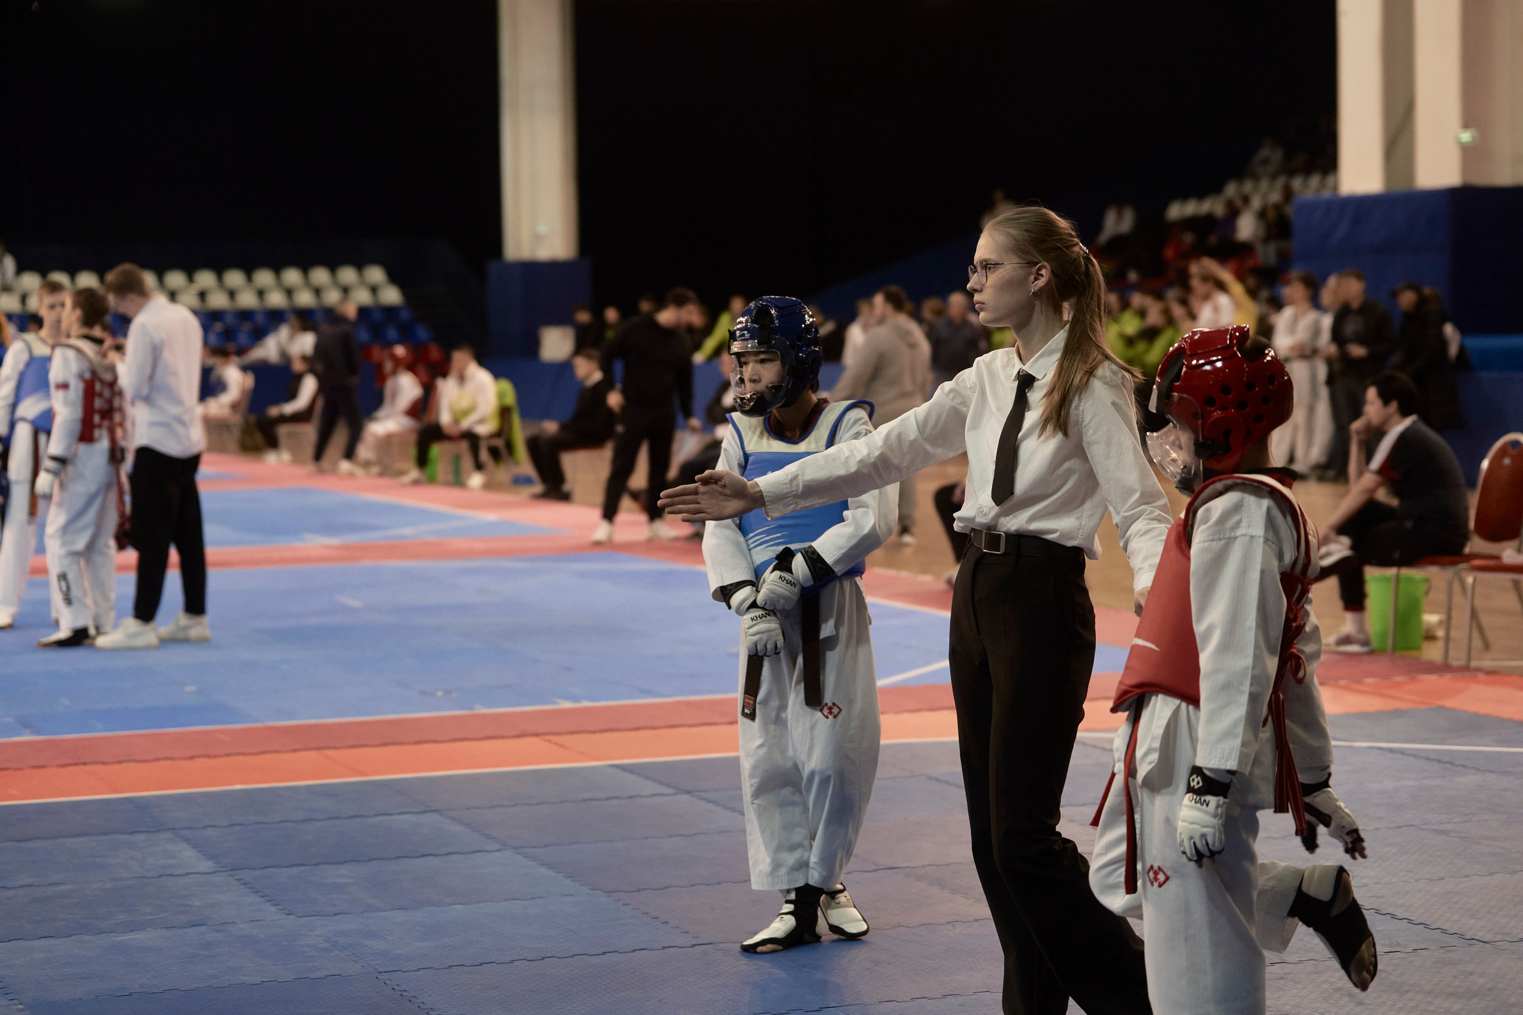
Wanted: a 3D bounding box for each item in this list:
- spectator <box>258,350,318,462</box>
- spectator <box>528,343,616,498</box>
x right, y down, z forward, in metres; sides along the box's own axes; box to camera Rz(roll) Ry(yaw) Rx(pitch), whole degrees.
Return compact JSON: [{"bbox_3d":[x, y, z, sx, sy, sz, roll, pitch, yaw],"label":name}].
[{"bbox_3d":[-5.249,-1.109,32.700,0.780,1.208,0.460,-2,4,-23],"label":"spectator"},{"bbox_3d":[-1.611,-0.721,25.300,0.880,1.310,0.520,-2,4,-23],"label":"spectator"}]

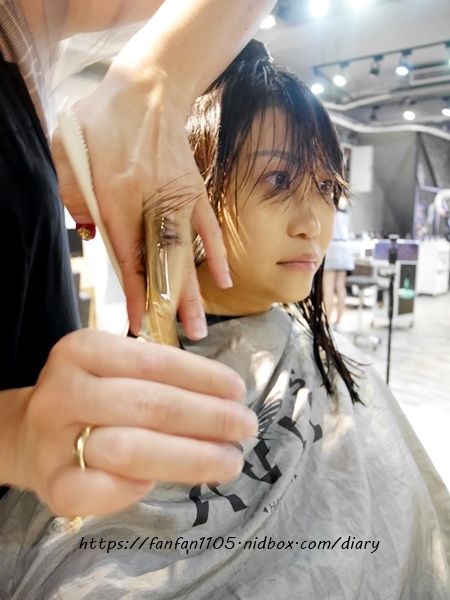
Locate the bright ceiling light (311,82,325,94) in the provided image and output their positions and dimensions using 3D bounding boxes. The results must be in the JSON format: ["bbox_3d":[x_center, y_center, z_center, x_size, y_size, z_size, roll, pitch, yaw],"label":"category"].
[{"bbox_3d":[1.001,-2.293,4.500,0.140,0.150,0.140,2,8,19],"label":"bright ceiling light"}]

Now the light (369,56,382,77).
[{"bbox_3d":[1.538,-2.385,4.250,0.130,0.210,0.140,2,8,19],"label":"light"}]

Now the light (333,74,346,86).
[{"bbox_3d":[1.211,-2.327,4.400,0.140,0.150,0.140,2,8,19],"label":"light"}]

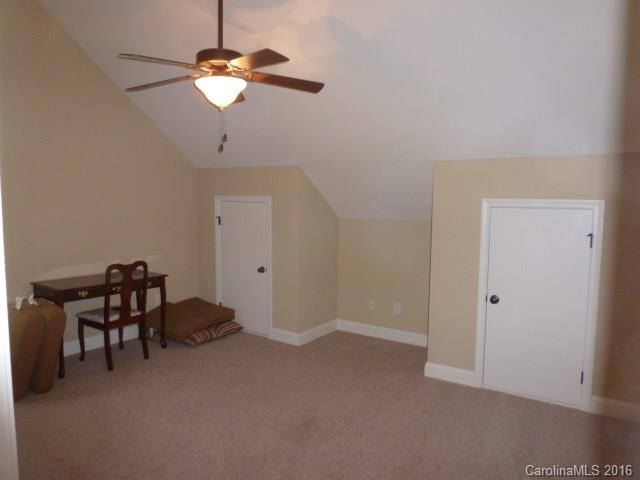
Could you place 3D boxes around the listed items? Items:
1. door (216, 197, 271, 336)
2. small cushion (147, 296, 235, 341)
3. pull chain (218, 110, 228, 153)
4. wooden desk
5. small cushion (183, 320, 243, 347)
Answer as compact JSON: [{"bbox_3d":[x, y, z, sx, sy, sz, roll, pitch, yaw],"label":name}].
[{"bbox_3d":[-0.906,0.299,5.196,0.830,1.600,0.060,4,6,33],"label":"door"},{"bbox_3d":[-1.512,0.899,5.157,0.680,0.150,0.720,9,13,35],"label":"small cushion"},{"bbox_3d":[-0.592,-0.671,2.720,0.055,0.275,0.045,4,6,33],"label":"pull chain"},{"bbox_3d":[-2.135,0.766,4.406,0.540,0.770,1.080,4,6,37],"label":"wooden desk"},{"bbox_3d":[-1.315,1.039,5.122,0.500,0.140,0.630,4,6,33],"label":"small cushion"}]

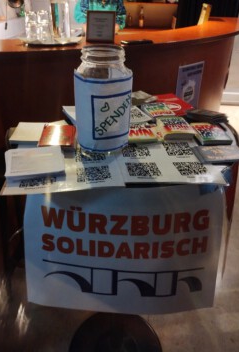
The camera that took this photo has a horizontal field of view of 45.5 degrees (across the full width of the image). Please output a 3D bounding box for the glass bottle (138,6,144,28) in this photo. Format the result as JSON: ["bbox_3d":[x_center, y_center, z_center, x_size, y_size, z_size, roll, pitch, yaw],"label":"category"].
[{"bbox_3d":[0.275,-2.018,3.640,0.064,0.244,0.064,4,32,3],"label":"glass bottle"}]

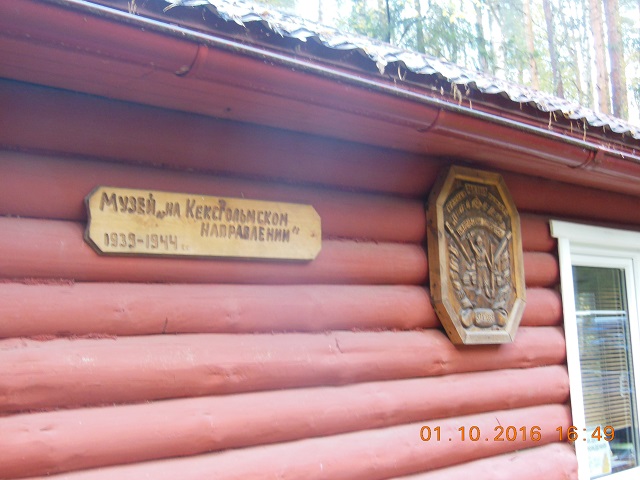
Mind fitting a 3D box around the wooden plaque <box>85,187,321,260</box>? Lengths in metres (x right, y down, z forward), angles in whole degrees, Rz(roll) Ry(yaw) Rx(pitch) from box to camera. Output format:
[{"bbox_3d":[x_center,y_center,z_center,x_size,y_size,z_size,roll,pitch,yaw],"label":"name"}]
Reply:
[{"bbox_3d":[-0.318,-0.035,2.904,0.027,0.186,0.882,-10,-9,44],"label":"wooden plaque"}]

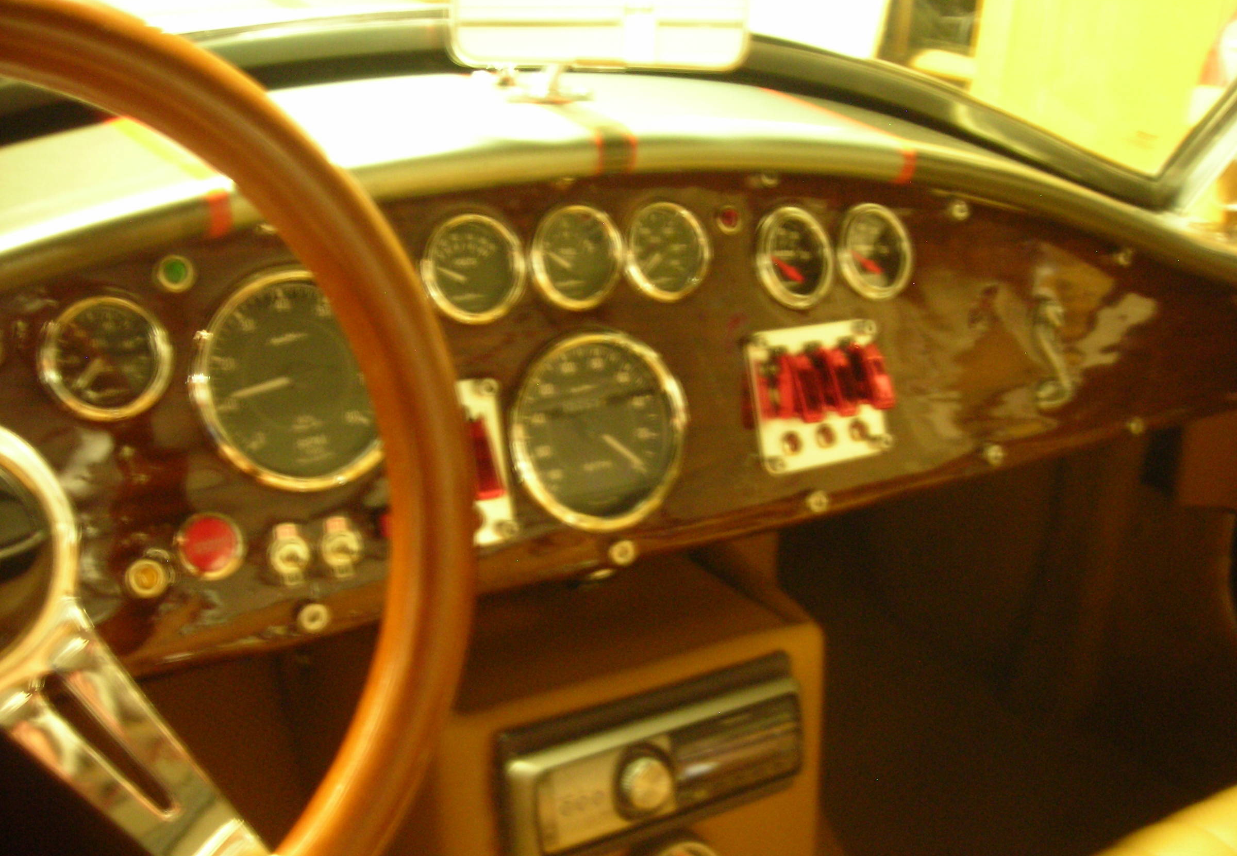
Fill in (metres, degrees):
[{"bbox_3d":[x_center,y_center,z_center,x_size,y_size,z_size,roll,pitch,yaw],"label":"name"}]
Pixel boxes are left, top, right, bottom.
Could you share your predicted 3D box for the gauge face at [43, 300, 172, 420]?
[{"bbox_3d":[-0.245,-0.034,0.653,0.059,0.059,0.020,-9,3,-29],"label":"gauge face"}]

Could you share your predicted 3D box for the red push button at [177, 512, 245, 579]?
[{"bbox_3d":[-0.203,0.059,0.675,0.032,0.032,0.016,-9,3,-29],"label":"red push button"}]

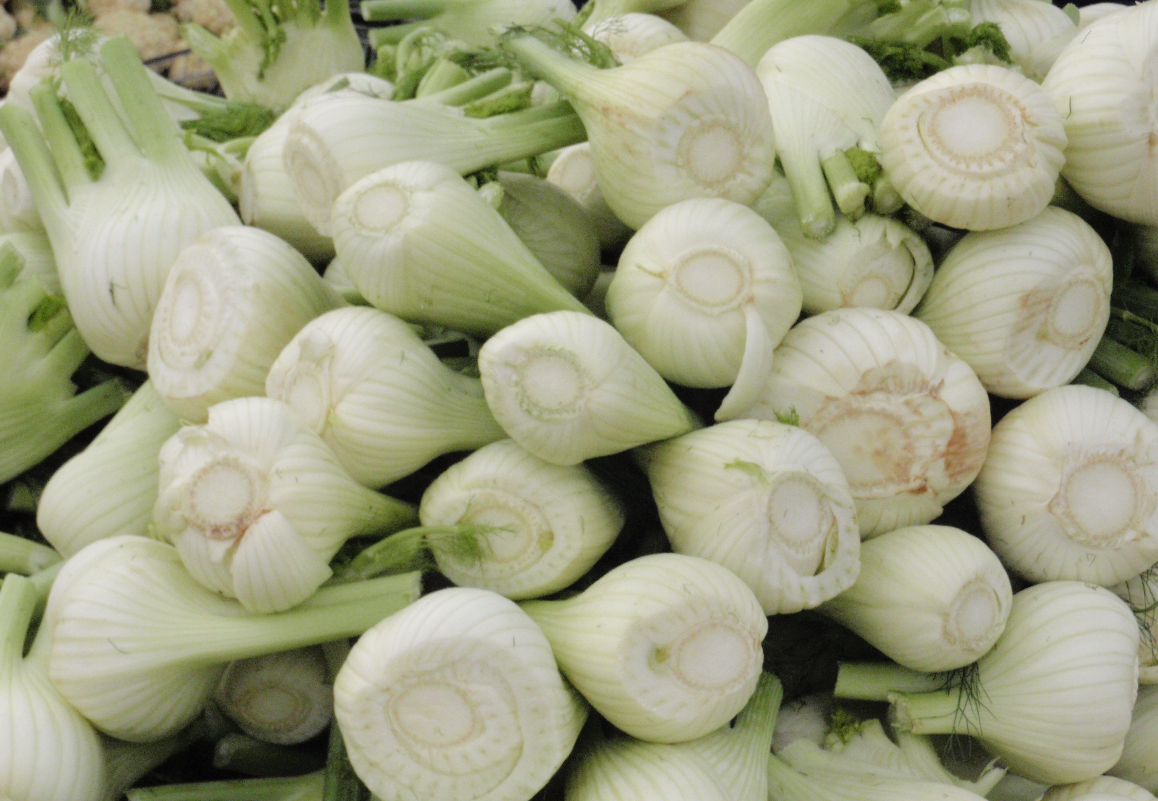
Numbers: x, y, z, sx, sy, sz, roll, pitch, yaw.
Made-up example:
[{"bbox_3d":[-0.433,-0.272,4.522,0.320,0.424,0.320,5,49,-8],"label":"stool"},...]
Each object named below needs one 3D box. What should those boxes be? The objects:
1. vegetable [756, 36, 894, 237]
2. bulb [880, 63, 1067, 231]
[{"bbox_3d":[0.126,-0.133,1.160,0.068,0.065,0.108,-10,60,-6],"label":"vegetable"},{"bbox_3d":[0.210,-0.128,1.247,0.098,0.114,0.089,6,67,9],"label":"bulb"}]

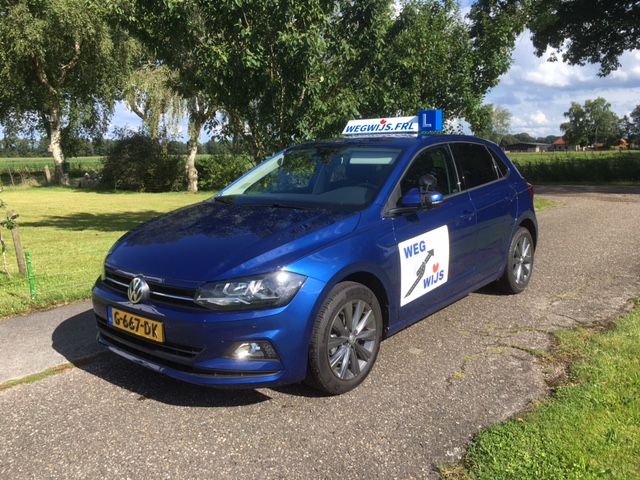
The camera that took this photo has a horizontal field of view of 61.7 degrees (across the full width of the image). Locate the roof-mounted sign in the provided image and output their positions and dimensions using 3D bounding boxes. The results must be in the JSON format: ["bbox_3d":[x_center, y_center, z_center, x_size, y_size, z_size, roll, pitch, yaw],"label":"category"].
[{"bbox_3d":[0.588,-0.954,4.419,0.940,0.180,0.220,7,12,40],"label":"roof-mounted sign"}]

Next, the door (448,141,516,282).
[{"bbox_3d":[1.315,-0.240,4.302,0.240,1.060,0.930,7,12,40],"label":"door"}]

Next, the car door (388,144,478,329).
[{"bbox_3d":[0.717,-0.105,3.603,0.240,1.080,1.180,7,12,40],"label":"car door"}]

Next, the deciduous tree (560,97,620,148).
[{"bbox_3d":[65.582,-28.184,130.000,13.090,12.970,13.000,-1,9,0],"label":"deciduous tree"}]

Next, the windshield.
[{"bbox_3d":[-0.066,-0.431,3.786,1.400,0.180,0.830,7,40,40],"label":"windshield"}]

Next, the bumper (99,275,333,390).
[{"bbox_3d":[-0.810,0.412,3.011,1.720,0.500,0.530,7,12,40],"label":"bumper"}]

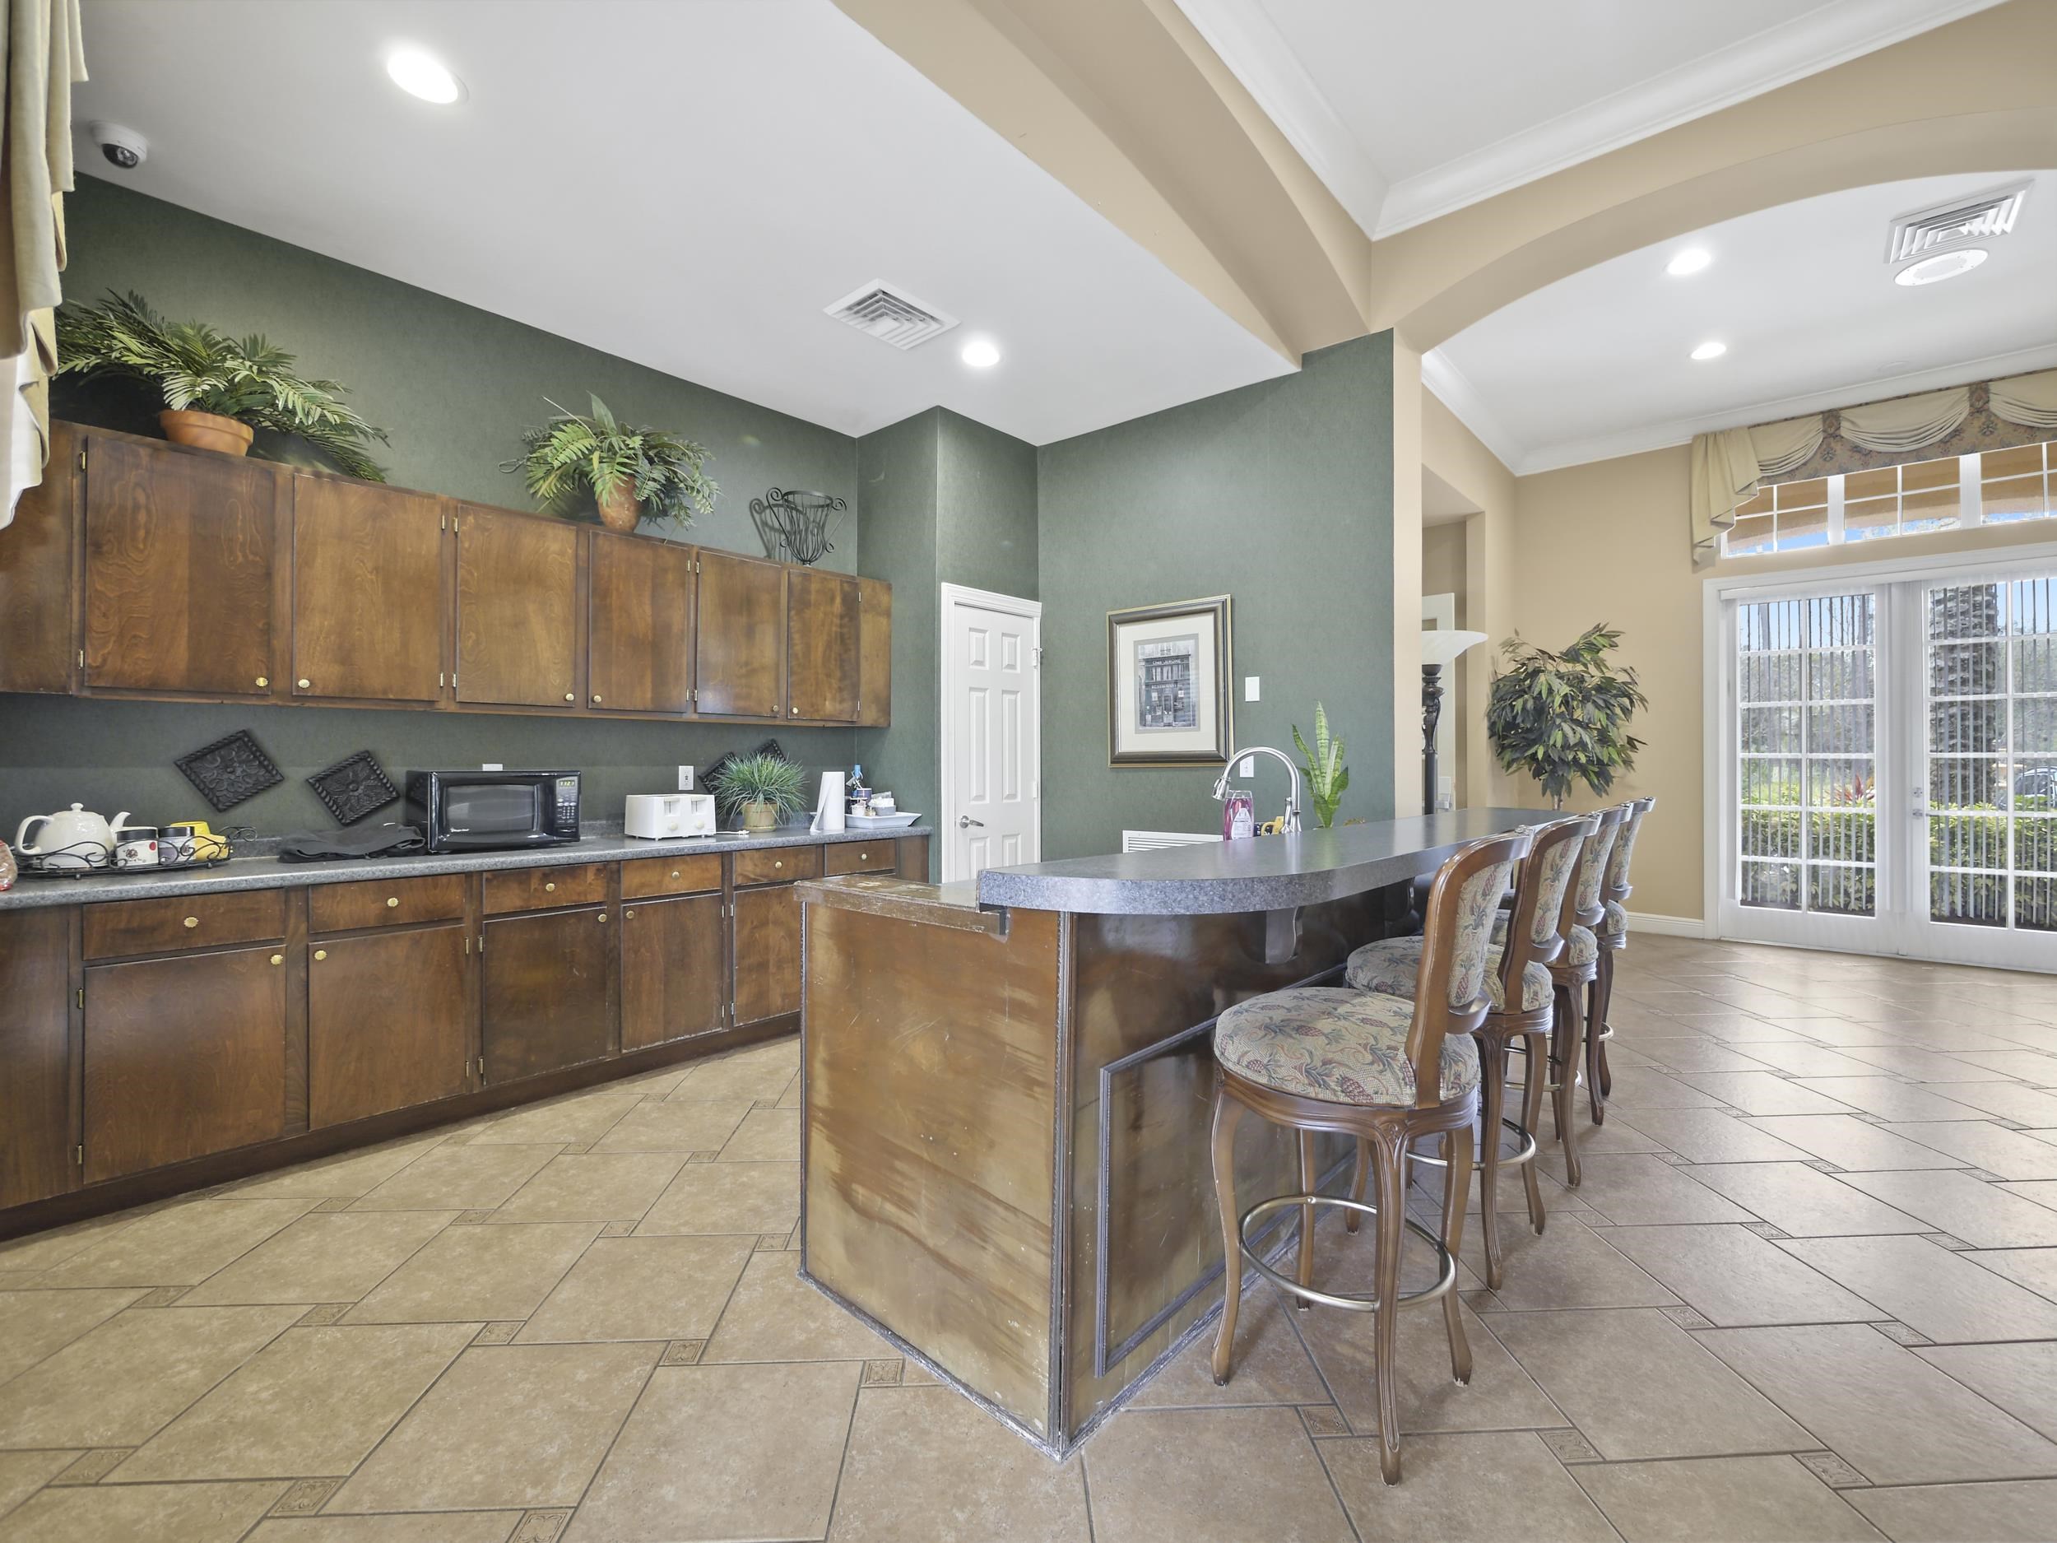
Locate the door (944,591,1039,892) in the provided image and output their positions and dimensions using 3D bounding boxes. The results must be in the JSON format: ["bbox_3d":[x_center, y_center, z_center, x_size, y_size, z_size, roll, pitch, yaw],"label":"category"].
[{"bbox_3d":[-0.198,0.116,4.494,0.100,2.143,0.750,0,0,43],"label":"door"}]

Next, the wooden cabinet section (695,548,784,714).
[{"bbox_3d":[-1.419,-0.606,3.889,0.320,0.720,0.412,0,0,44],"label":"wooden cabinet section"}]

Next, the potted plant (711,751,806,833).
[{"bbox_3d":[-1.271,0.090,3.906,0.420,0.370,0.440,0,0,43],"label":"potted plant"}]

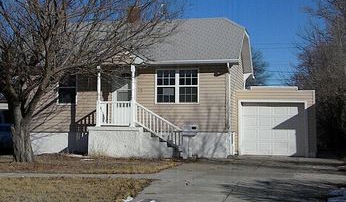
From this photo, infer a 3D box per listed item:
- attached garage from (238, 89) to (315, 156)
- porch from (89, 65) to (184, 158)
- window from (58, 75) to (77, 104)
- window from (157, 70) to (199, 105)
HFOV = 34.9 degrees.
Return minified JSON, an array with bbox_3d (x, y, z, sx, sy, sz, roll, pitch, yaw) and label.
[{"bbox_3d":[4.647,0.963,24.744,3.085,2.746,6.300,0,-2,11],"label":"attached garage"},{"bbox_3d":[-1.213,0.384,20.088,3.467,3.226,1.400,0,-2,11],"label":"porch"},{"bbox_3d":[-4.096,-0.426,21.453,0.818,1.169,0.120,0,-2,11],"label":"window"},{"bbox_3d":[0.175,-0.523,20.587,1.654,1.335,0.120,0,-2,11],"label":"window"}]

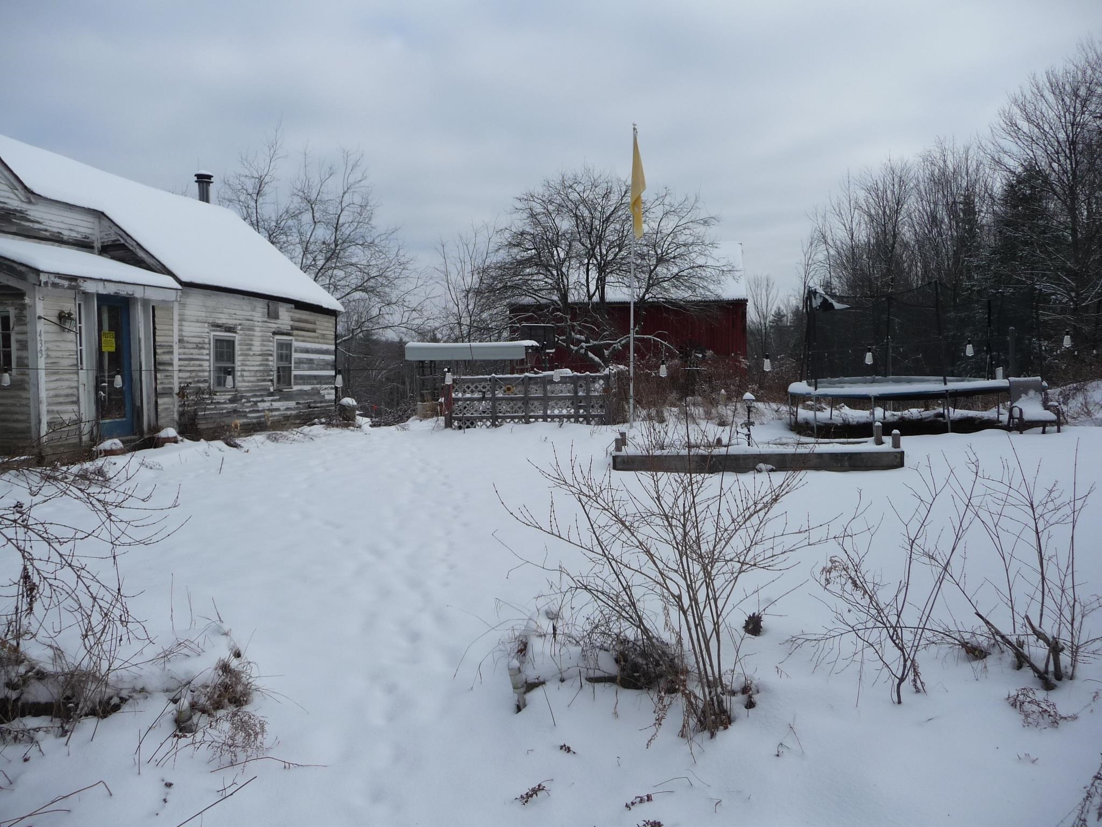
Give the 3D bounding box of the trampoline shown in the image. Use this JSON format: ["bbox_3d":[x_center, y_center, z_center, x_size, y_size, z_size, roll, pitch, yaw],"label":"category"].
[{"bbox_3d":[6.560,-0.930,16.200,4.350,2.500,4.350,1,3,22],"label":"trampoline"}]

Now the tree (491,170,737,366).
[{"bbox_3d":[1.926,-3.811,27.500,7.600,7.500,7.000,0,3,0],"label":"tree"}]

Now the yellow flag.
[{"bbox_3d":[1.684,-4.405,17.180,0.300,2.120,0.200,0,3,0],"label":"yellow flag"}]

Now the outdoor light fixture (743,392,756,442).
[{"bbox_3d":[2.627,0.063,11.800,0.170,0.660,0.170,0,3,0],"label":"outdoor light fixture"}]

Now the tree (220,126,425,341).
[{"bbox_3d":[-6.795,-4.236,26.500,6.400,8.500,6.000,0,3,0],"label":"tree"}]

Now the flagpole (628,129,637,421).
[{"bbox_3d":[1.590,-2.650,17.360,0.080,5.900,0.080,0,3,0],"label":"flagpole"}]

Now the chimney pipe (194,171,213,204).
[{"bbox_3d":[-7.521,-4.837,19.300,0.410,0.820,0.410,0,3,0],"label":"chimney pipe"}]

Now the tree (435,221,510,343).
[{"bbox_3d":[-2.651,-3.289,30.000,2.700,6.400,2.600,0,3,0],"label":"tree"}]

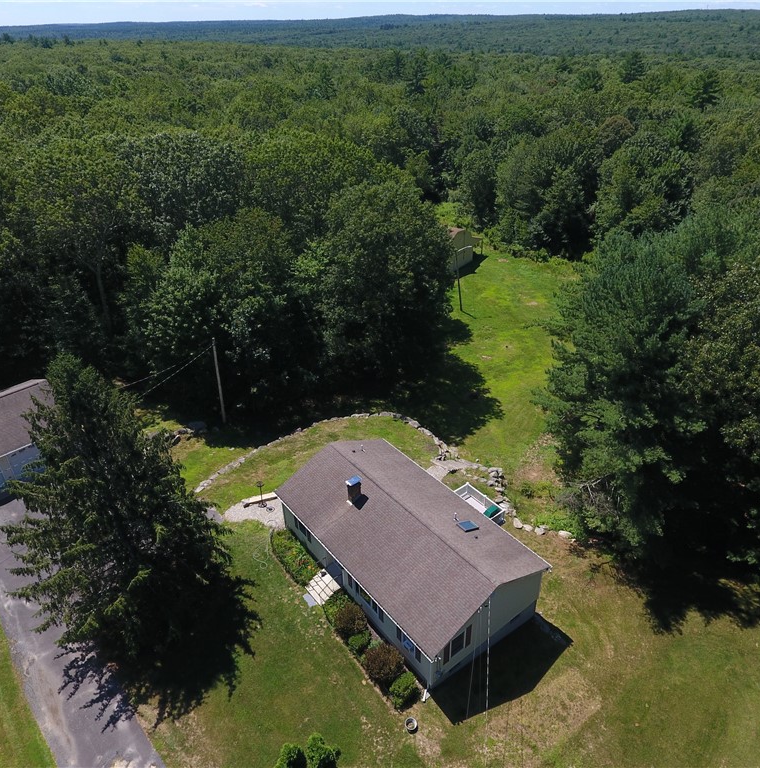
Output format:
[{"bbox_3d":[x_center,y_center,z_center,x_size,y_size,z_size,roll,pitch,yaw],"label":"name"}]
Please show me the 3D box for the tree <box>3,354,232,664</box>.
[{"bbox_3d":[-13.166,5.997,29.568,10.800,16.800,11.000,-23,37,-31],"label":"tree"}]

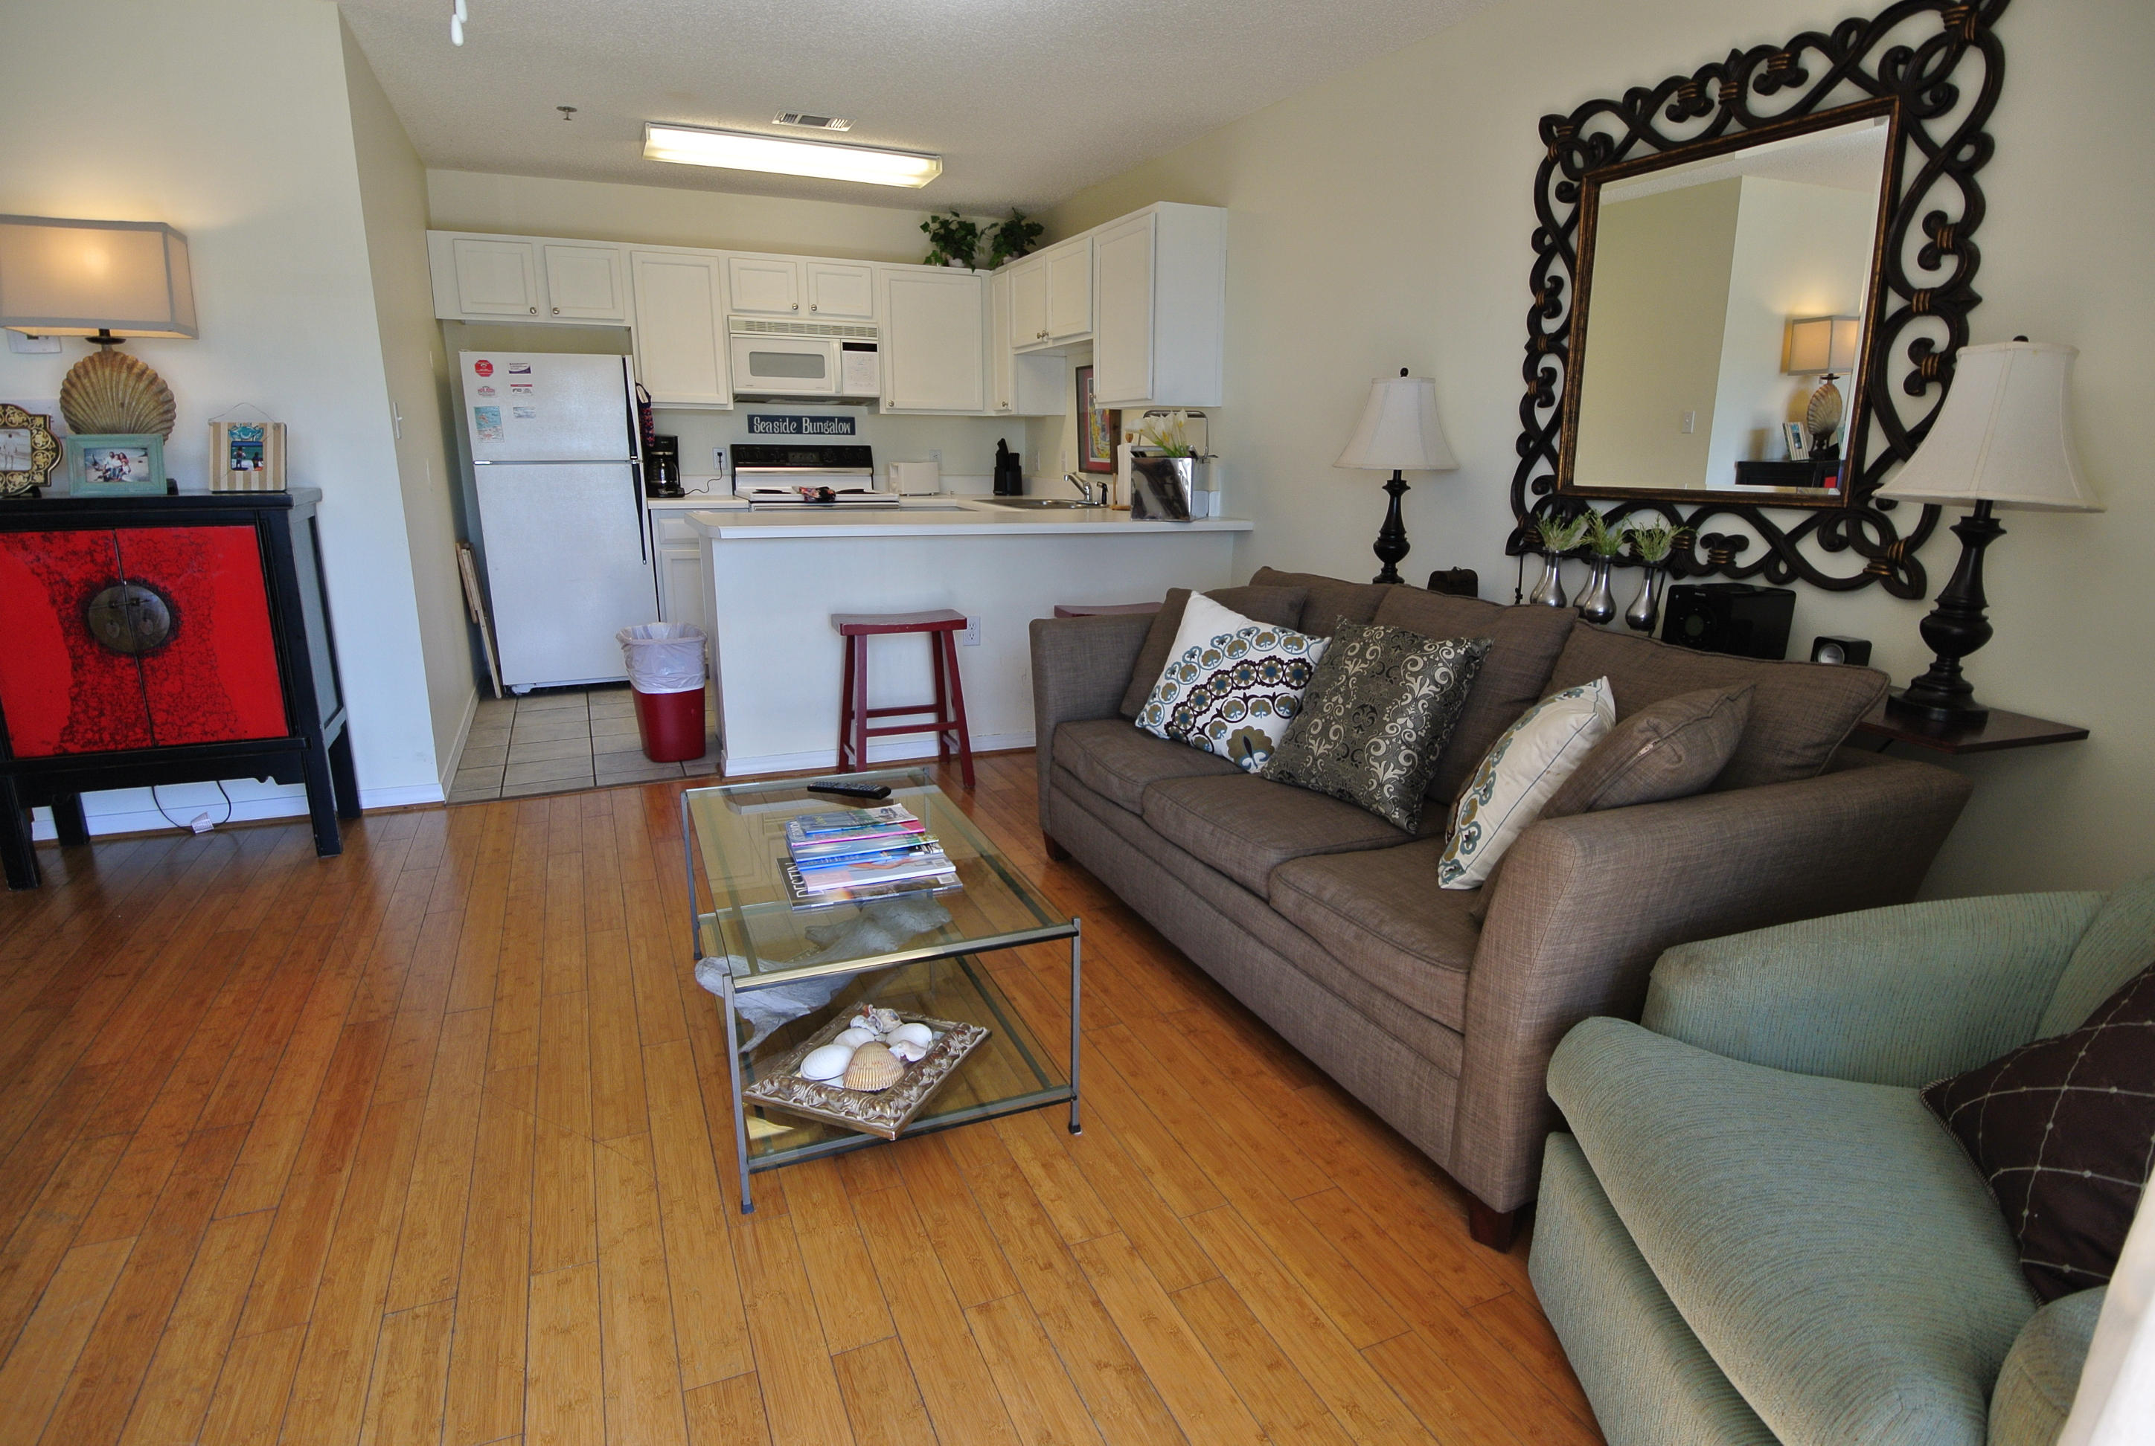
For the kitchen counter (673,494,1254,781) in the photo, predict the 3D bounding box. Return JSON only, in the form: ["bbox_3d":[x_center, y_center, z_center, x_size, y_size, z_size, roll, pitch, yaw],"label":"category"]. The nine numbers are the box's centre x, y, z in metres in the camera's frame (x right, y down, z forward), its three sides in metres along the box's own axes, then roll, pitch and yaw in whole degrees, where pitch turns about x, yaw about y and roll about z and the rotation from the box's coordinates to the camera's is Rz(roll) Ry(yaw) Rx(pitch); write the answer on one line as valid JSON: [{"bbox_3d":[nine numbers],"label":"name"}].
[{"bbox_3d":[-0.444,-0.401,4.507,2.130,0.900,0.930,-6,15,-24],"label":"kitchen counter"}]

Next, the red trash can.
[{"bbox_3d":[-1.597,-0.114,4.208,0.290,0.460,0.370,-6,15,-24],"label":"red trash can"}]

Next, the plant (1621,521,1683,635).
[{"bbox_3d":[1.383,-0.359,2.621,0.110,0.265,0.130,-6,16,-24],"label":"plant"}]

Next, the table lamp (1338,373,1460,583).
[{"bbox_3d":[0.972,-0.690,3.294,0.335,0.690,0.335,-6,15,-24],"label":"table lamp"}]

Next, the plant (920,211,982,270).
[{"bbox_3d":[-0.689,-2.622,5.868,0.340,0.300,0.290,-6,15,-24],"label":"plant"}]

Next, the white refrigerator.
[{"bbox_3d":[-2.541,-0.990,5.380,0.700,1.575,0.710,-6,16,-24],"label":"white refrigerator"}]

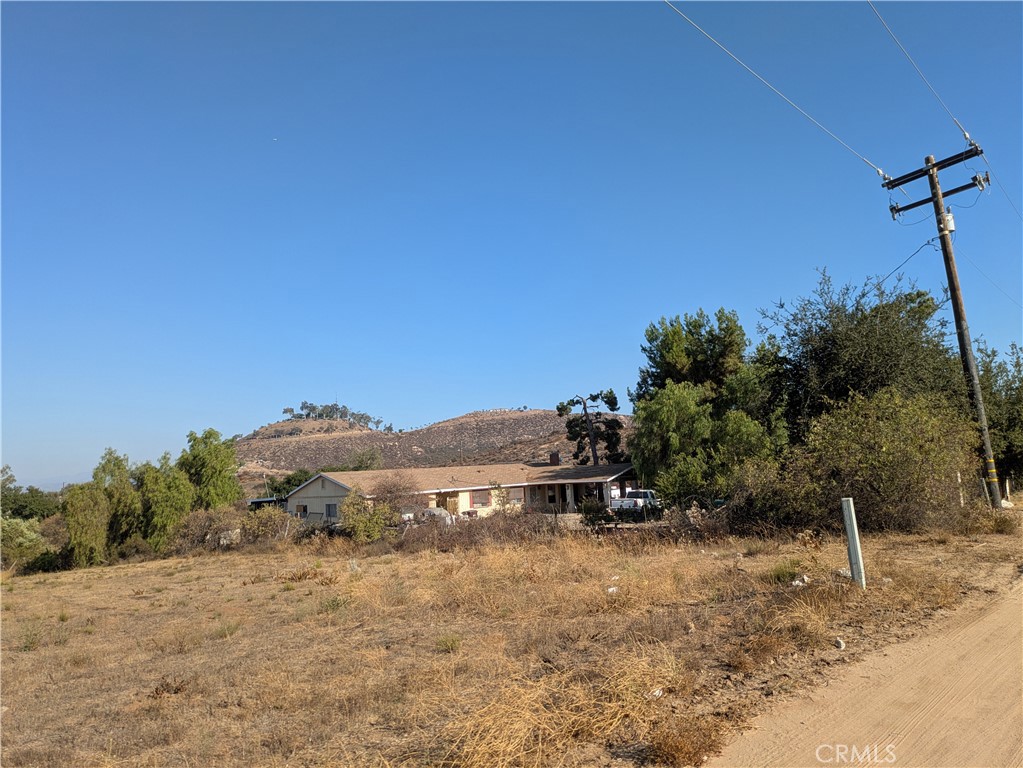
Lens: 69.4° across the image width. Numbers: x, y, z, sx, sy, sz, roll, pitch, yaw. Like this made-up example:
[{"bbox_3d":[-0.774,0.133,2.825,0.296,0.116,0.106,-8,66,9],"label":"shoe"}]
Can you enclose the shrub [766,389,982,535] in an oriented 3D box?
[{"bbox_3d":[8.702,1.710,17.888,4.828,3.214,4.200,-5,-8,25],"label":"shrub"}]

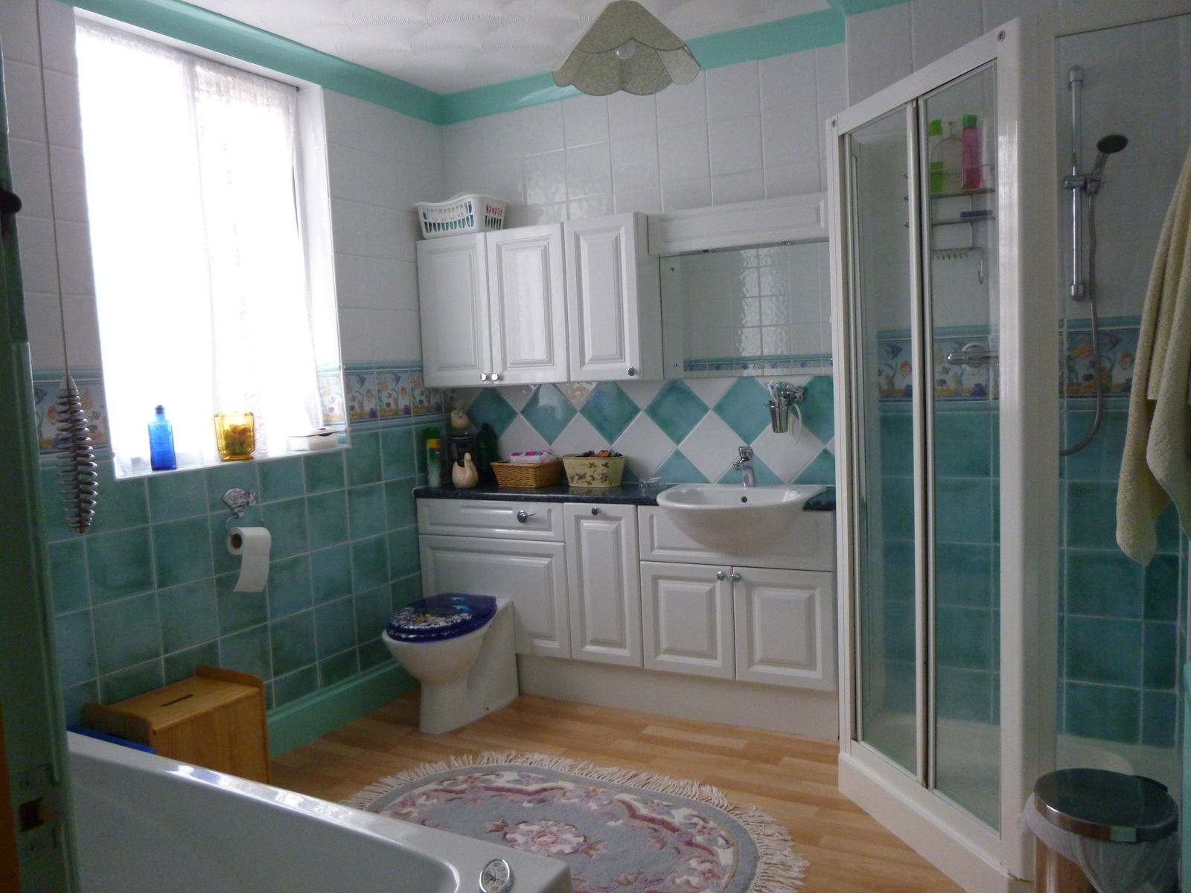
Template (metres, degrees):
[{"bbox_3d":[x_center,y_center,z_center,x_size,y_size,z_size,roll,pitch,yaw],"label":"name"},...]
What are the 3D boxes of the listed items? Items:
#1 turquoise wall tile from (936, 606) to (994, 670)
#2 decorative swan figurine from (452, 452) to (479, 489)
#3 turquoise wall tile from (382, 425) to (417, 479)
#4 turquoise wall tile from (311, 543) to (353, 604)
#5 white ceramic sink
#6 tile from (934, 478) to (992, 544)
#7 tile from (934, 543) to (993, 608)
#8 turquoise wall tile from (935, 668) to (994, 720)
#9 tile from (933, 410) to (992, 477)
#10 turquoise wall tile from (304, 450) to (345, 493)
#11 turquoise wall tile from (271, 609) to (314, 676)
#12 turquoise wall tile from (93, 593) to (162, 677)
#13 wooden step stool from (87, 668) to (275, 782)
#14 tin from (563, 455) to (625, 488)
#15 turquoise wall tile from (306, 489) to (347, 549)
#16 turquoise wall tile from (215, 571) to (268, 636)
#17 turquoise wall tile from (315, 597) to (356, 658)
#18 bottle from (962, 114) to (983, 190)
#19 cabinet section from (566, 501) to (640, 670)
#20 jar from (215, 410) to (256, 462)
[{"bbox_3d":[1.137,0.597,2.692,0.193,0.198,0.010,0,5,28],"label":"turquoise wall tile"},{"bbox_3d":[-0.531,0.091,3.476,0.112,0.150,0.098,1,5,36],"label":"decorative swan figurine"},{"bbox_3d":[-0.821,0.036,3.582,0.010,0.200,0.200,0,5,28],"label":"turquoise wall tile"},{"bbox_3d":[-0.995,0.481,3.251,0.010,0.200,0.200,0,5,28],"label":"turquoise wall tile"},{"bbox_3d":[0.452,0.253,2.907,0.545,0.198,0.469,0,5,28],"label":"white ceramic sink"},{"bbox_3d":[1.121,0.198,2.662,0.193,0.198,0.010,0,5,28],"label":"tile"},{"bbox_3d":[1.148,0.404,2.720,0.196,0.198,0.010,0,5,28],"label":"tile"},{"bbox_3d":[1.154,0.786,2.734,0.200,0.169,0.010,0,5,27],"label":"turquoise wall tile"},{"bbox_3d":[1.131,-0.002,2.690,0.196,0.198,0.010,0,5,28],"label":"tile"},{"bbox_3d":[-0.982,0.097,3.128,0.010,0.140,0.197,0,5,29],"label":"turquoise wall tile"},{"bbox_3d":[-1.041,0.682,2.971,0.010,0.200,0.200,0,5,27],"label":"turquoise wall tile"},{"bbox_3d":[-1.378,0.553,2.528,0.010,0.200,0.200,0,5,28],"label":"turquoise wall tile"},{"bbox_3d":[-1.176,0.898,2.441,0.297,0.410,0.358,0,5,28],"label":"wooden step stool"},{"bbox_3d":[-0.004,0.098,3.454,0.265,0.118,0.140,0,5,26],"label":"tin"},{"bbox_3d":[-0.983,0.271,3.168,0.010,0.198,0.198,0,5,28],"label":"turquoise wall tile"},{"bbox_3d":[-1.139,0.498,2.777,0.010,0.200,0.200,0,5,27],"label":"turquoise wall tile"},{"bbox_3d":[-0.958,0.666,3.168,0.010,0.198,0.196,0,5,28],"label":"turquoise wall tile"},{"bbox_3d":[1.096,-0.850,2.498,0.057,0.215,0.043,0,5,28],"label":"bottle"},{"bbox_3d":[0.100,0.502,3.352,0.309,0.605,0.305,0,5,28],"label":"cabinet section"},{"bbox_3d":[-1.206,-0.030,2.893,0.097,0.156,0.097,0,5,28],"label":"jar"}]

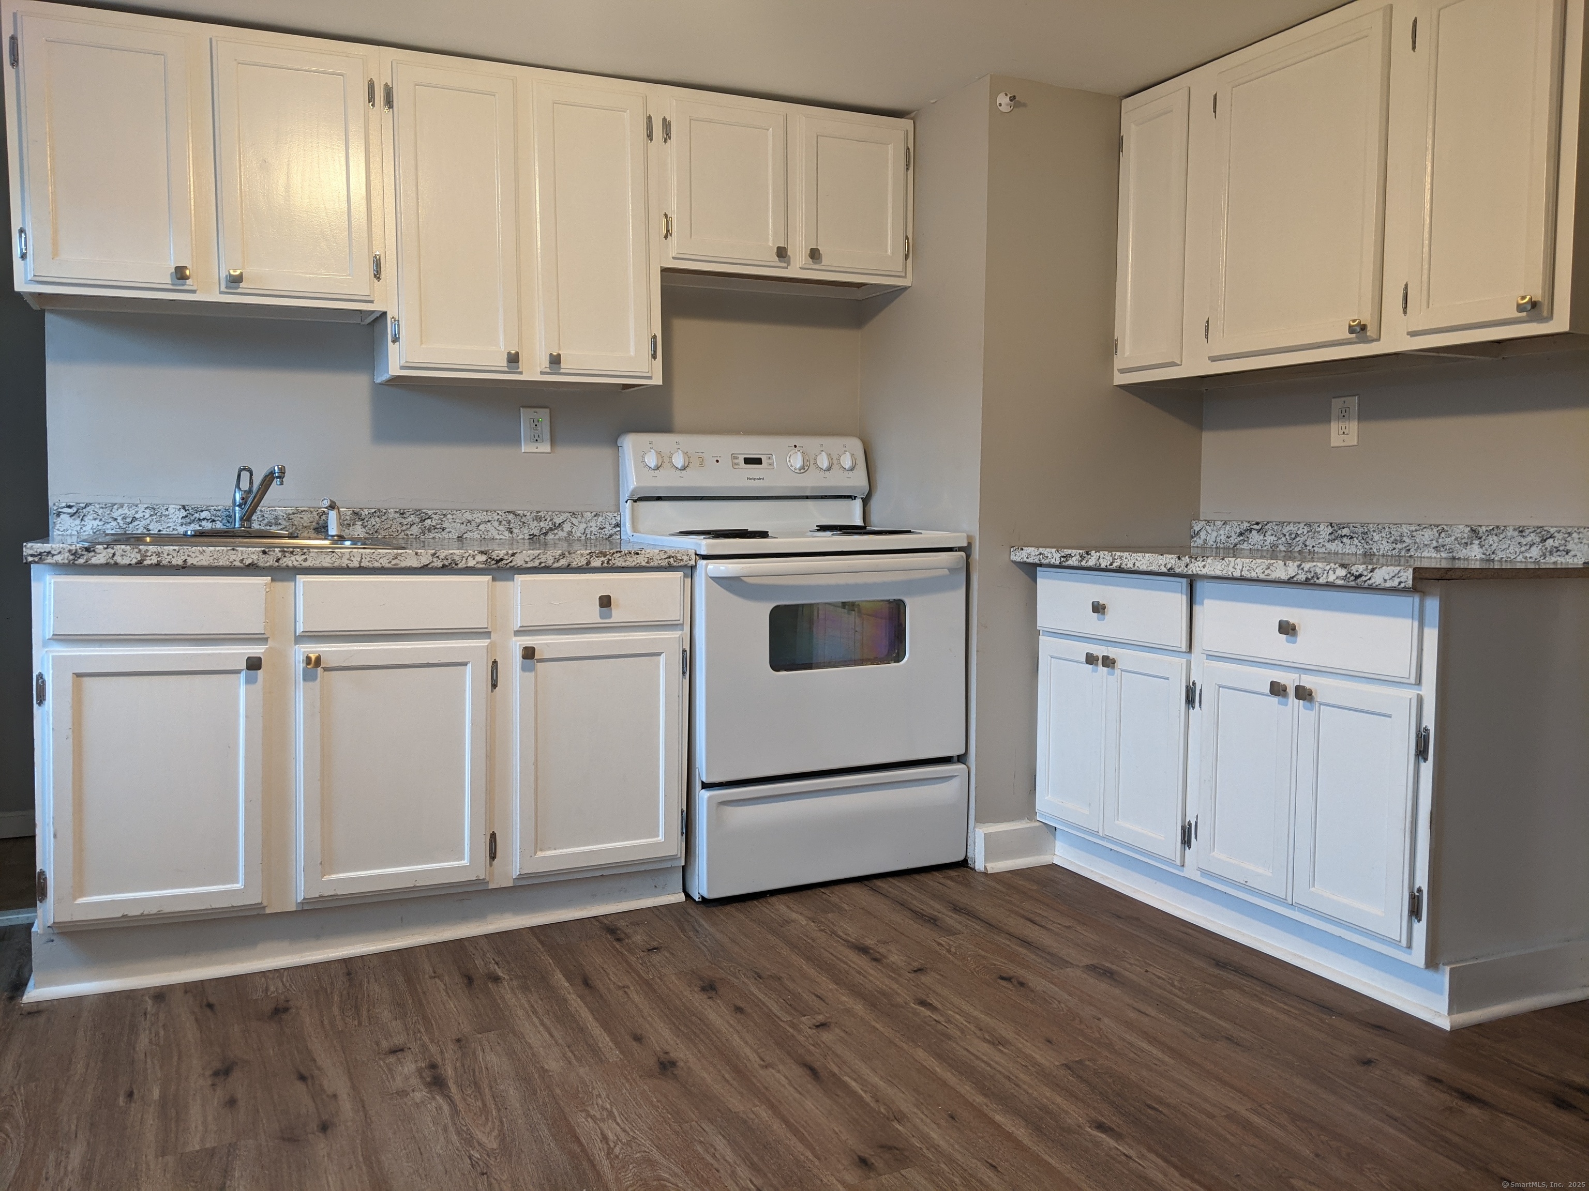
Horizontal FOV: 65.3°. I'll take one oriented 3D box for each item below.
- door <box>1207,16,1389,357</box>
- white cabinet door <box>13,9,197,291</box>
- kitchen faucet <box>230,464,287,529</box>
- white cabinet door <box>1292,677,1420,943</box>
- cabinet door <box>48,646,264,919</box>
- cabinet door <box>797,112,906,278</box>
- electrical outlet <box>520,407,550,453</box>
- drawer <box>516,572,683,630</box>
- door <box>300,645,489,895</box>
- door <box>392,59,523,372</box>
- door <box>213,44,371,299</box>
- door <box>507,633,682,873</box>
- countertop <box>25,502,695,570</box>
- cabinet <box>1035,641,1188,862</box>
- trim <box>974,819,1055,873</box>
[{"bbox_3d":[1.176,-0.936,2.920,0.027,0.715,0.502,-2,5,-26],"label":"door"},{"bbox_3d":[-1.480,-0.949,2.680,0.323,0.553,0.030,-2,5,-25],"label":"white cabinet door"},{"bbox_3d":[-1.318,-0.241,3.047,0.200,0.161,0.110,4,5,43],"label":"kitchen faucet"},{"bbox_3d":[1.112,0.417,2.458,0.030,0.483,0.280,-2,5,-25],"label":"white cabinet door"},{"bbox_3d":[-1.290,0.383,2.526,0.401,0.555,0.027,-2,5,-25],"label":"cabinet door"},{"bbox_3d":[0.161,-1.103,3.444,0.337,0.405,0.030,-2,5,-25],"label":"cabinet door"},{"bbox_3d":[-0.724,-0.463,3.478,0.080,0.124,0.012,-1,4,-25],"label":"electrical outlet"},{"bbox_3d":[-0.458,0.012,2.952,0.410,0.130,0.042,-1,4,-25],"label":"drawer"},{"bbox_3d":[-0.873,0.379,2.721,0.402,0.549,0.027,-2,5,-25],"label":"door"},{"bbox_3d":[-0.804,-0.896,2.973,0.286,0.709,0.027,-2,5,-25],"label":"door"},{"bbox_3d":[-1.133,-0.958,2.814,0.324,0.555,0.027,-2,5,-25],"label":"door"},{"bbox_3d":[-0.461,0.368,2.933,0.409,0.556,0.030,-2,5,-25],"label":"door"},{"bbox_3d":[-1.011,-0.147,3.013,1.398,0.133,0.651,-1,4,-25],"label":"countertop"},{"bbox_3d":[1.031,0.370,3.242,0.580,0.493,0.573,-1,4,-25],"label":"cabinet"},{"bbox_3d":[0.595,0.687,3.385,0.260,0.120,0.032,-1,4,-25],"label":"trim"}]

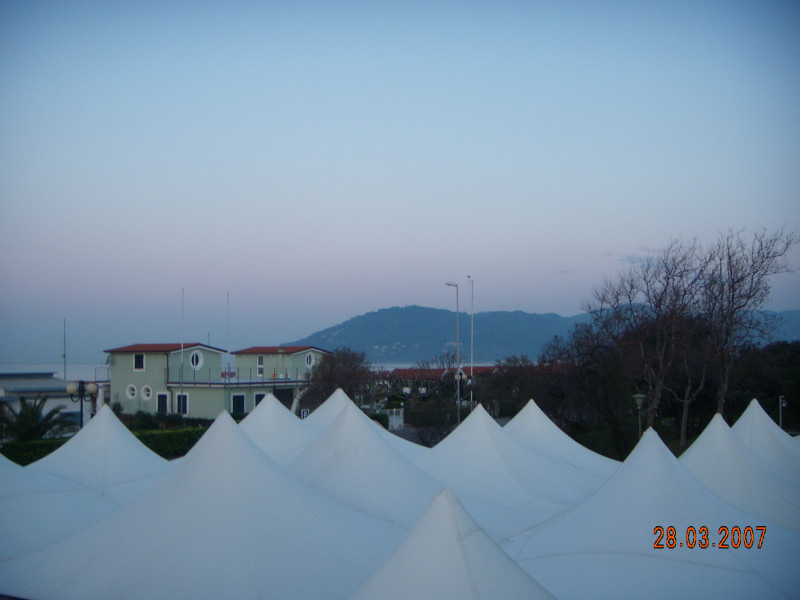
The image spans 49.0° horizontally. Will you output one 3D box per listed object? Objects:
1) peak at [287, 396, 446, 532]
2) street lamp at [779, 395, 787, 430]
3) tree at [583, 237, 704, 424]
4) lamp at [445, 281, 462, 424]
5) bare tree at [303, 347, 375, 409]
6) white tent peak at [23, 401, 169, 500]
[{"bbox_3d":[-0.980,2.954,17.437,3.500,1.790,3.500,-2,-5,27],"label":"peak"},{"bbox_3d":[14.814,5.461,33.944,0.340,3.600,0.250,0,-4,0],"label":"street lamp"},{"bbox_3d":[13.653,2.443,47.829,6.600,11.610,6.000,0,-4,0],"label":"tree"},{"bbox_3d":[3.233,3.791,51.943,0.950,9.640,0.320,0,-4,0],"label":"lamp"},{"bbox_3d":[-4.342,6.336,62.004,5.100,6.090,4.800,0,-4,0],"label":"bare tree"},{"bbox_3d":[-6.634,3.207,19.740,3.300,1.680,3.300,-2,-5,27],"label":"white tent peak"}]

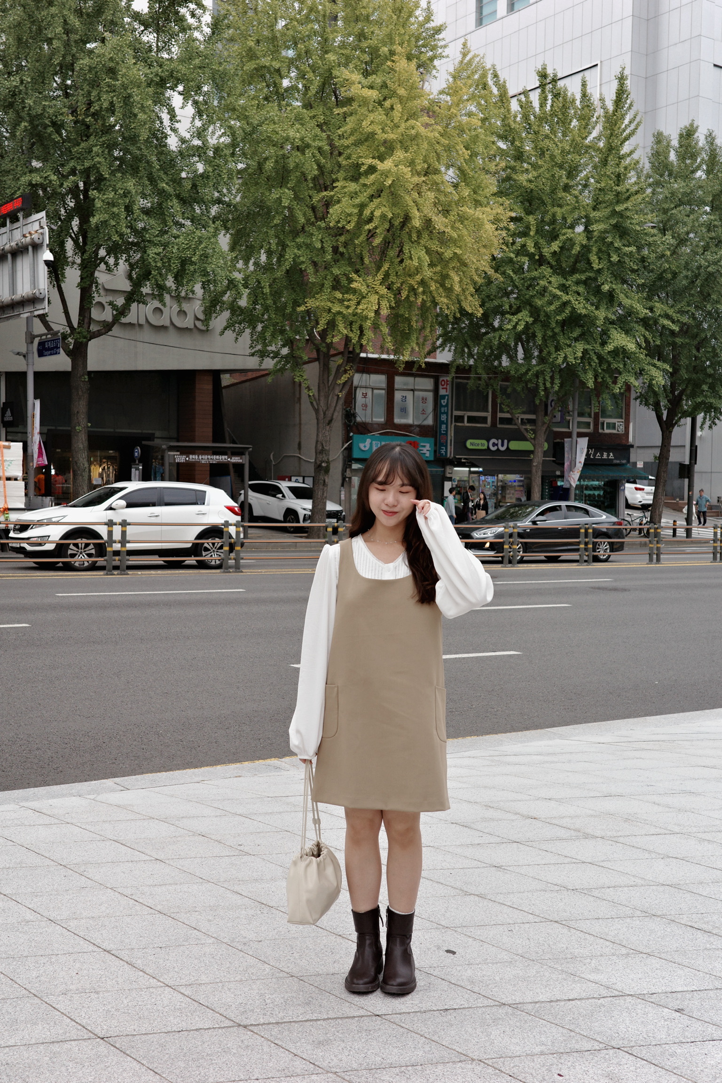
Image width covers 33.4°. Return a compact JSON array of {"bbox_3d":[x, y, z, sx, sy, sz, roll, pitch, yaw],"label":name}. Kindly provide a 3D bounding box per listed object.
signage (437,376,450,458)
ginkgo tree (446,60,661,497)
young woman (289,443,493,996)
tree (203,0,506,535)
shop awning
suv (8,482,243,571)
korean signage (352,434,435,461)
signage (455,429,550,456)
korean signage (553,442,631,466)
[{"bbox_3d":[2.757,-4.149,40.297,0.150,2.709,0.520,-1,4,-35],"label":"signage"},{"bbox_3d":[5.715,-7.245,36.817,6.800,14.248,6.600,1,3,0],"label":"ginkgo tree"},{"bbox_3d":[0.089,0.514,3.574,0.590,1.610,0.380,1,3,-3],"label":"young woman"},{"bbox_3d":[-0.107,-7.337,32.183,7.900,14.606,7.600,1,3,0],"label":"tree"},{"bbox_3d":[8.874,-2.586,44.376,3.973,0.552,1.100,-1,4,-35],"label":"shop awning"},{"bbox_3d":[-4.396,-0.328,22.779,4.440,1.640,1.860,-1,4,-36],"label":"suv"},{"bbox_3d":[1.005,-3.056,39.386,3.306,0.740,0.300,-1,4,-35],"label":"korean signage"},{"bbox_3d":[4.966,-3.440,42.166,4.521,1.053,0.250,-1,4,-35],"label":"signage"},{"bbox_3d":[8.477,-3.234,44.576,3.986,0.716,0.350,-1,4,-35],"label":"korean signage"}]

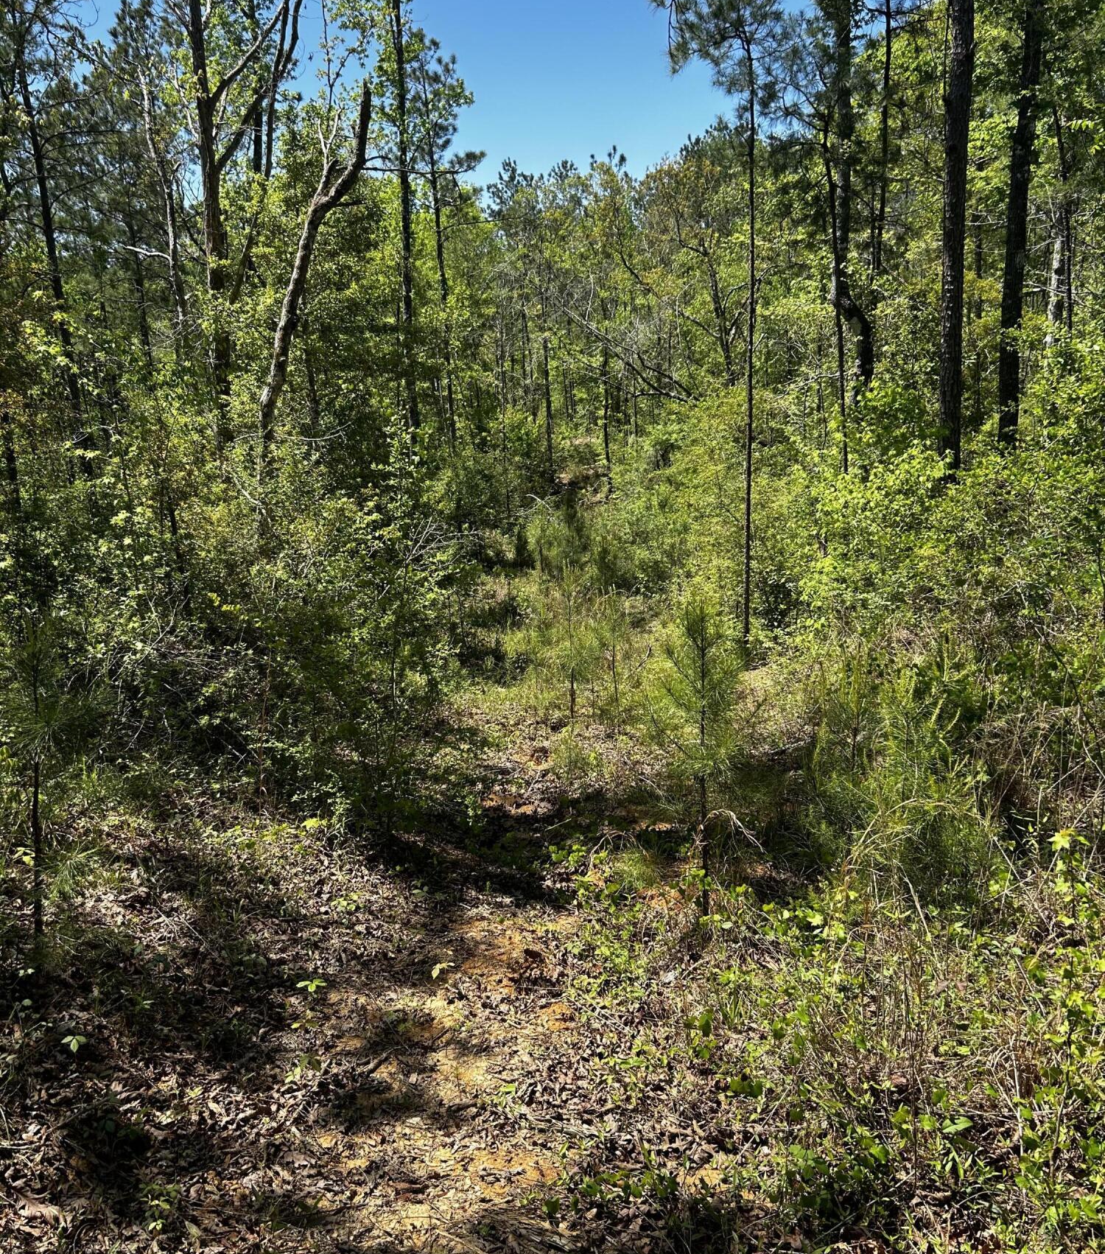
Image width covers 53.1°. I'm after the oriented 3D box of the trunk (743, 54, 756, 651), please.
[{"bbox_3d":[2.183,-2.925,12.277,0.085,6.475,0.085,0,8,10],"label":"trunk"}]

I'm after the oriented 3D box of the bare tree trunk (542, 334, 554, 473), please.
[{"bbox_3d":[-0.082,-4.866,24.301,0.140,3.058,0.140,-3,7,0],"label":"bare tree trunk"}]

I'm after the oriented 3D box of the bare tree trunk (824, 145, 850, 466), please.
[{"bbox_3d":[3.322,-3.618,12.949,0.100,3.869,0.100,-4,8,15],"label":"bare tree trunk"}]

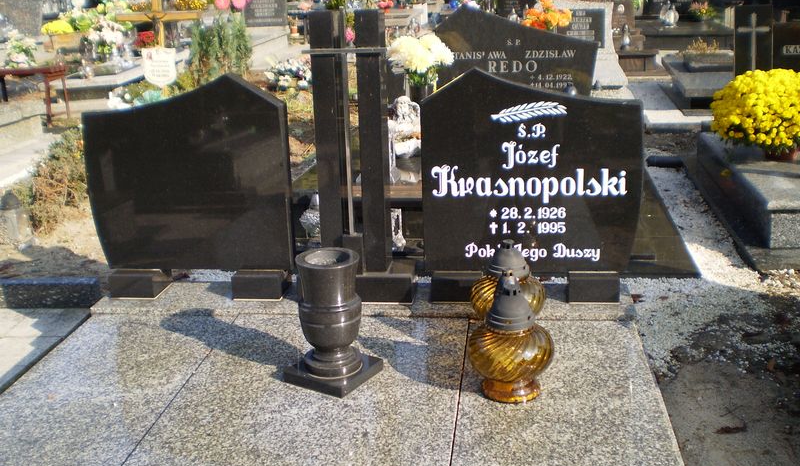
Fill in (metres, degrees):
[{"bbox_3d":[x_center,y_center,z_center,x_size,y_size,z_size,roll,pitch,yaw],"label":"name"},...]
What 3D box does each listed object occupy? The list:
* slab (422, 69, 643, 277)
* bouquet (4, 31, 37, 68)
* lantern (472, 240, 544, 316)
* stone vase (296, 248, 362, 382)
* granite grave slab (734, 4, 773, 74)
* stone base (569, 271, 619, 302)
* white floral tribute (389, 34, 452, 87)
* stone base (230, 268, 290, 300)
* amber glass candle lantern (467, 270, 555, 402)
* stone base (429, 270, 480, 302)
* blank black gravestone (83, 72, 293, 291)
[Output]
[{"bbox_3d":[0.415,-0.199,2.661,0.682,0.655,0.070,1,18,7],"label":"slab"},{"bbox_3d":[-3.740,-1.799,8.200,0.310,0.350,0.280,1,18,8],"label":"bouquet"},{"bbox_3d":[0.321,0.169,2.462,0.222,0.322,0.222,1,18,7],"label":"lantern"},{"bbox_3d":[-0.181,0.212,2.185,0.170,0.315,0.170,1,18,8],"label":"stone vase"},{"bbox_3d":[2.100,-1.004,5.065,0.209,0.768,0.100,1,18,7],"label":"granite grave slab"},{"bbox_3d":[0.639,0.161,2.751,0.158,0.100,0.150,1,18,7],"label":"stone base"},{"bbox_3d":[0.107,-0.904,4.359,0.340,0.270,0.300,1,18,7],"label":"white floral tribute"},{"bbox_3d":[-0.463,0.158,2.819,0.158,0.089,0.143,1,18,8],"label":"stone base"},{"bbox_3d":[0.284,0.249,2.097,0.214,0.320,0.214,1,18,8],"label":"amber glass candle lantern"},{"bbox_3d":[0.196,0.155,2.808,0.166,0.100,0.150,1,18,7],"label":"stone base"},{"bbox_3d":[-0.678,-0.194,2.718,0.650,0.650,0.080,1,18,8],"label":"blank black gravestone"}]

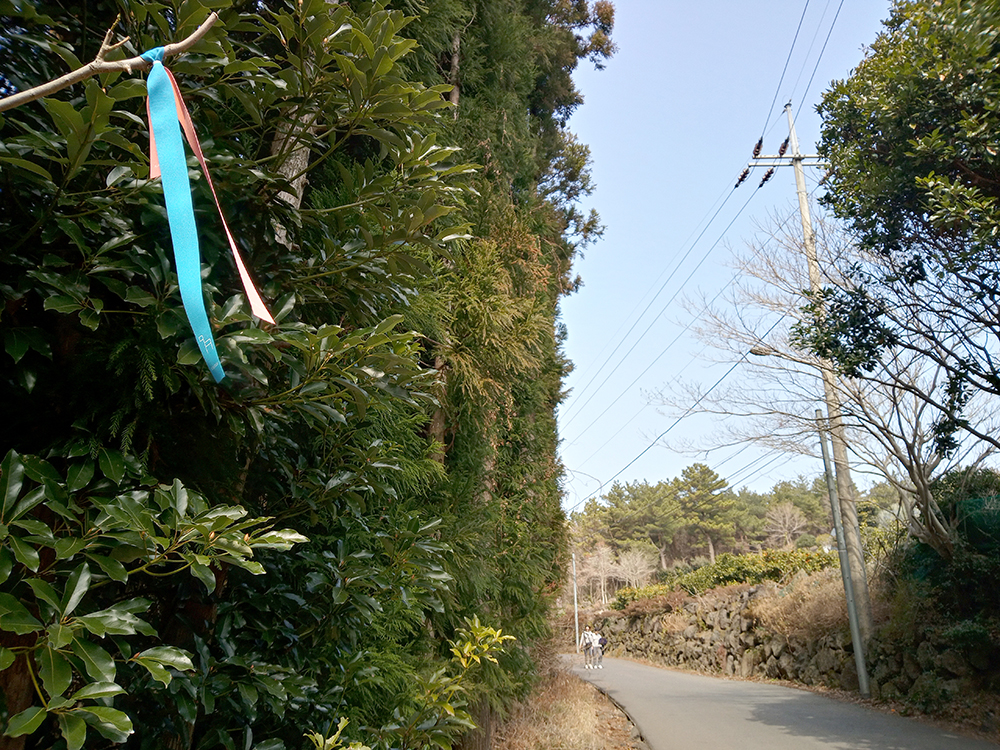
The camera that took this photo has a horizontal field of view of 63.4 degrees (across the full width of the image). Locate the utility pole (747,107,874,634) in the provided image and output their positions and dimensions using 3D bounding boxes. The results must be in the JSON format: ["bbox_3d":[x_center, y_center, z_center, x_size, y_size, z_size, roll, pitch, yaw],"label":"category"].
[{"bbox_3d":[8.039,-0.744,20.080,2.350,14.030,0.480,-1,-17,0],"label":"utility pole"}]

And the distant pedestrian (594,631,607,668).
[{"bbox_3d":[4.074,11.133,32.956,0.520,1.580,0.360,-2,-17,2],"label":"distant pedestrian"}]

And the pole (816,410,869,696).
[{"bbox_3d":[6.947,3.482,16.467,0.170,5.750,0.170,-3,-17,0],"label":"pole"}]

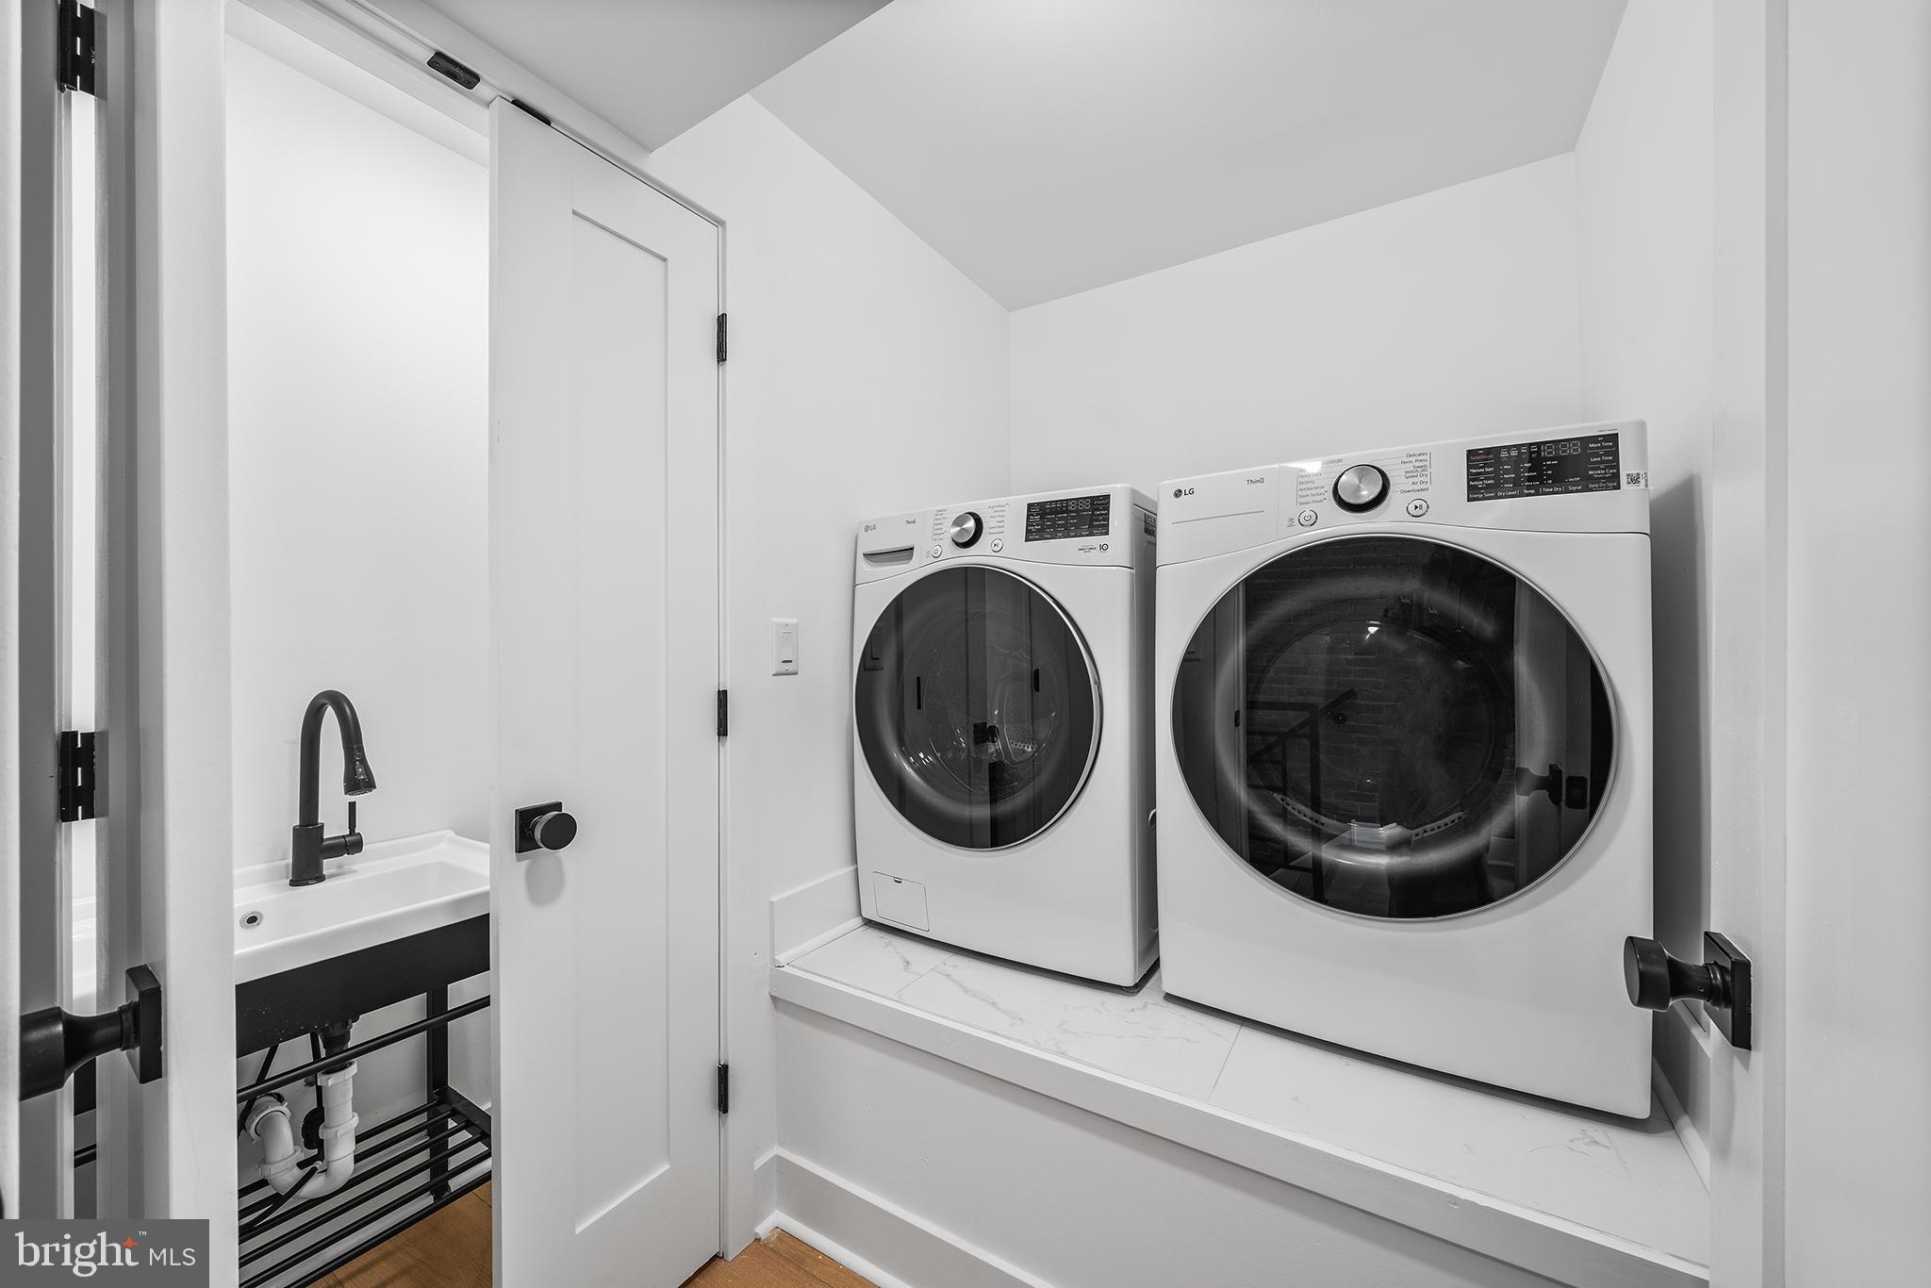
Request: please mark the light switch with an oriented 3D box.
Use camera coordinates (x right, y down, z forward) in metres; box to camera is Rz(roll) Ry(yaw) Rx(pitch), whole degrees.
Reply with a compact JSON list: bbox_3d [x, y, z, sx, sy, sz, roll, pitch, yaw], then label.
[{"bbox_3d":[-0.393,0.007,1.527,0.009,0.122,0.079,0,0,31],"label":"light switch"}]

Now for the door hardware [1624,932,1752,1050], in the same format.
[{"bbox_3d":[0.589,0.276,0.573,0.063,0.066,0.066,0,0,32],"label":"door hardware"}]

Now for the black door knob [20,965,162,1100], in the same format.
[{"bbox_3d":[-0.634,0.285,0.507,0.066,0.066,0.064,0,0,33],"label":"black door knob"}]

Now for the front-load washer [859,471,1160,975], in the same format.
[{"bbox_3d":[0.203,0.193,1.815,0.686,0.990,0.770,0,0,31],"label":"front-load washer"}]

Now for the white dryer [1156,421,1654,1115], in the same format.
[{"bbox_3d":[0.832,0.190,1.435,0.686,0.990,0.770,0,0,31],"label":"white dryer"}]

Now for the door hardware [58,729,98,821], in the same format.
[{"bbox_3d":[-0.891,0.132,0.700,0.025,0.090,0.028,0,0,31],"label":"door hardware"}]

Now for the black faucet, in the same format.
[{"bbox_3d":[-1.122,0.265,1.278,0.270,0.360,0.115,0,0,31],"label":"black faucet"}]

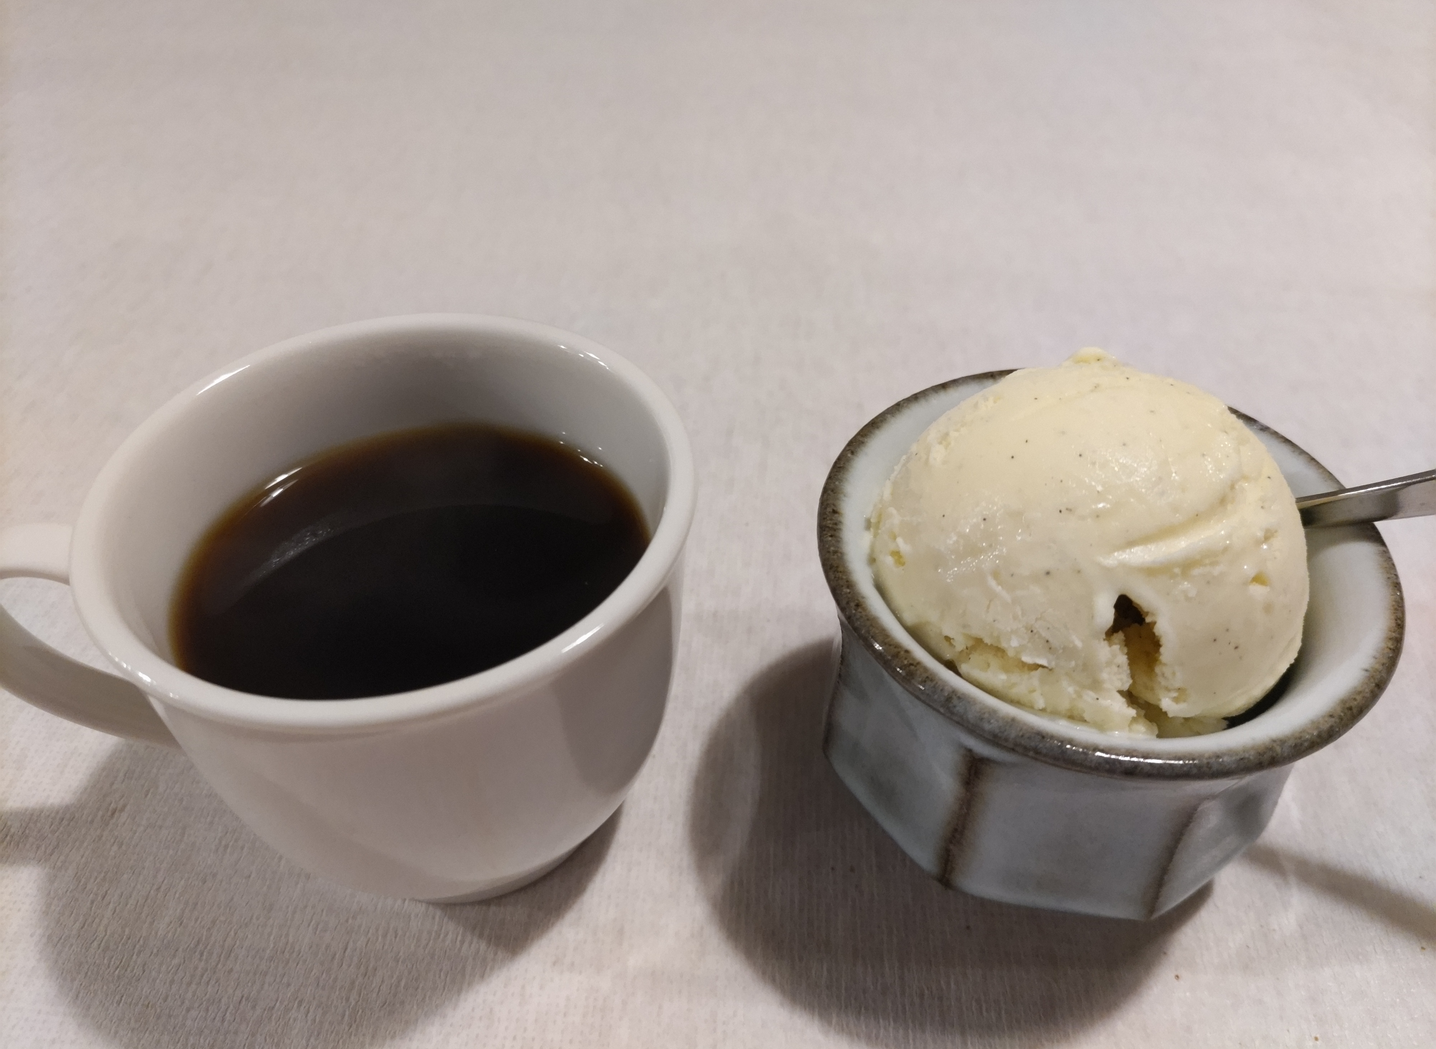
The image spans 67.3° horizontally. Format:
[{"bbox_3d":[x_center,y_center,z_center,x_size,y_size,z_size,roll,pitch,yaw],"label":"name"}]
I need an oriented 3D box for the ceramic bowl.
[{"bbox_3d":[0.057,0.021,0.181,0.084,0.056,0.084,0,45,0],"label":"ceramic bowl"}]

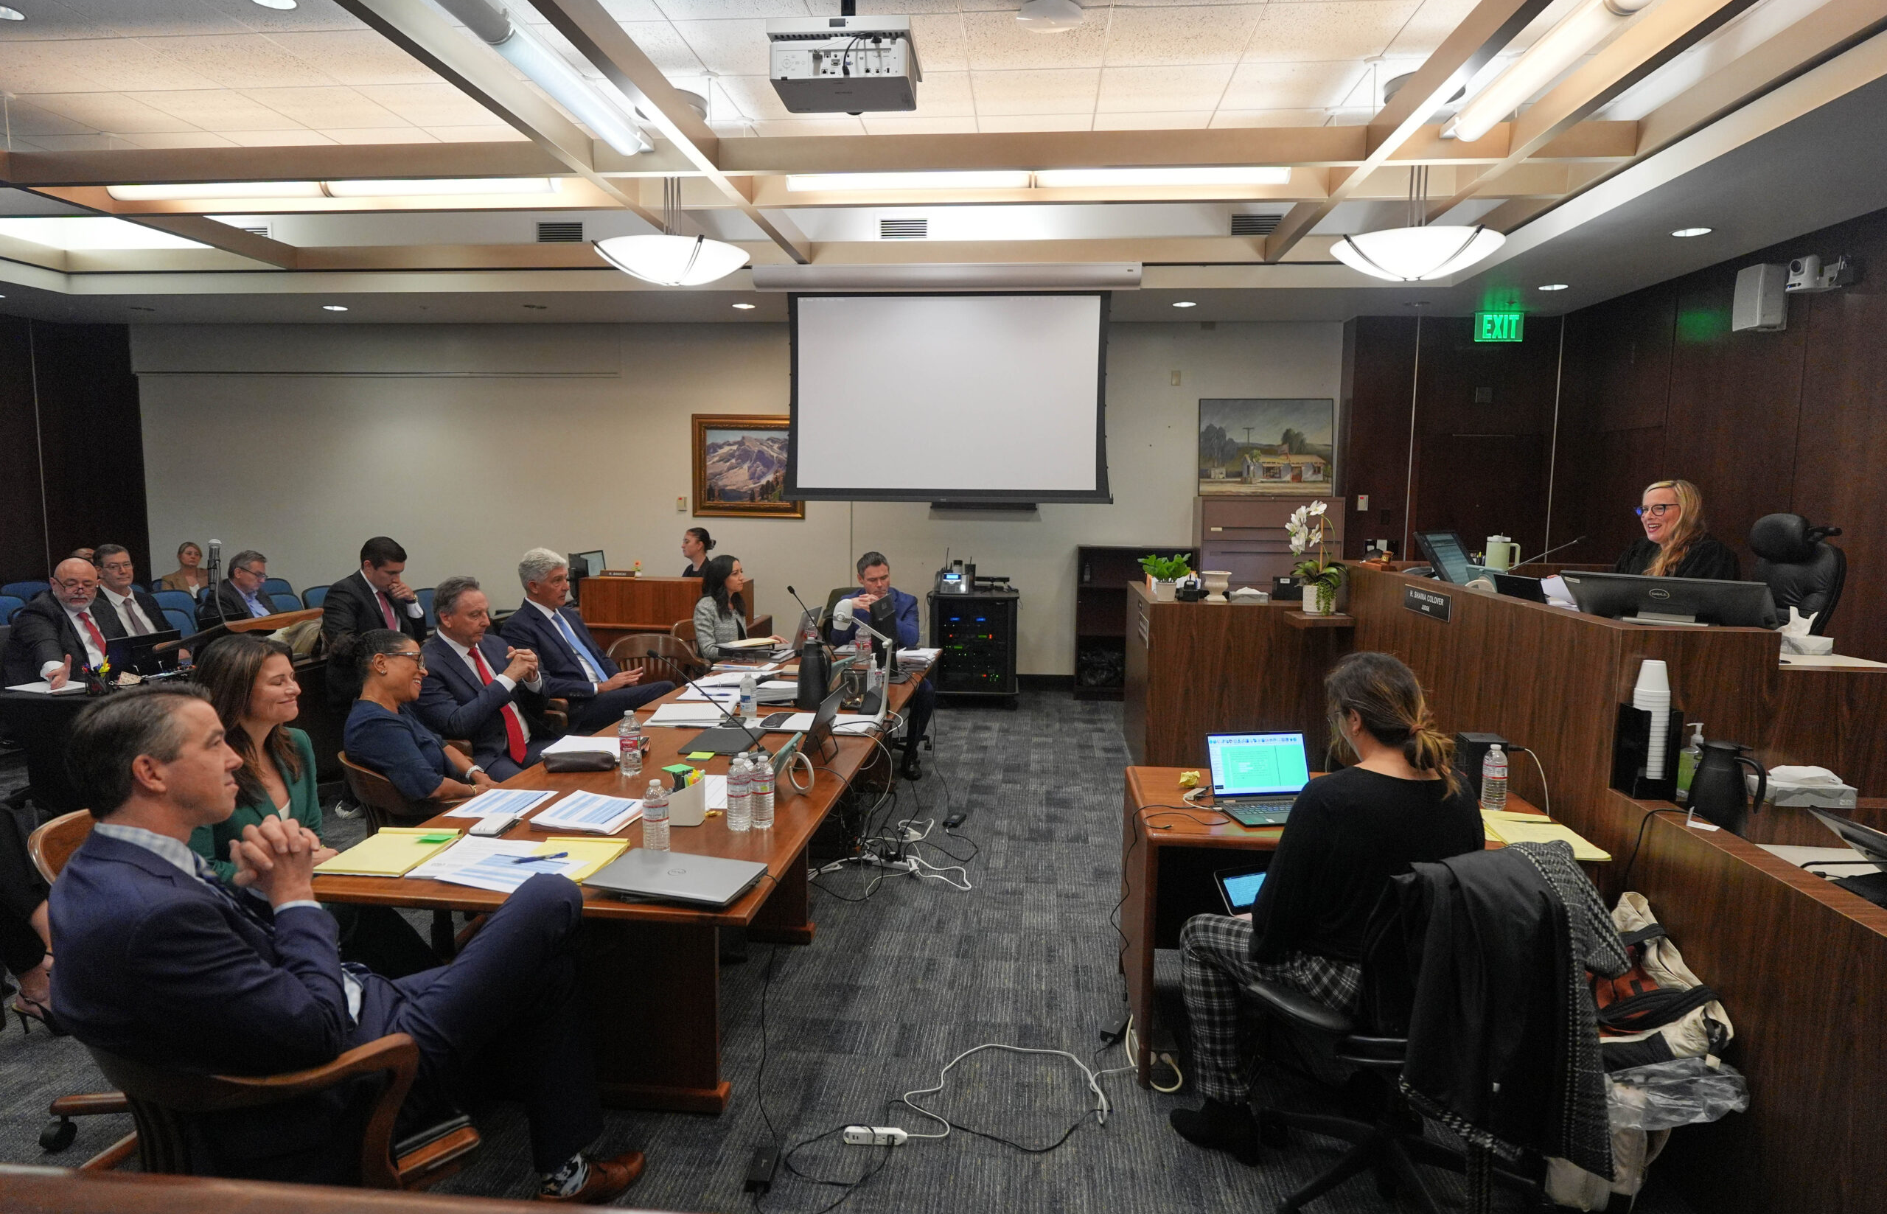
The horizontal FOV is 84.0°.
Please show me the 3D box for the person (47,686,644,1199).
[{"bbox_3d":[-1.090,0.787,2.115,1.060,1.320,0.600,-5,8,-38],"label":"person"}]

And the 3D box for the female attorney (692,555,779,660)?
[{"bbox_3d":[-1.186,0.338,6.290,0.750,1.300,0.520,1,6,3],"label":"female attorney"}]

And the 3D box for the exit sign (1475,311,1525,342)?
[{"bbox_3d":[4.234,-2.117,7.960,0.340,0.205,0.030,1,6,5],"label":"exit sign"}]

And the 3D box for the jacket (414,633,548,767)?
[{"bbox_3d":[-1.675,0.411,3.888,0.460,0.620,0.500,3,7,21],"label":"jacket"}]

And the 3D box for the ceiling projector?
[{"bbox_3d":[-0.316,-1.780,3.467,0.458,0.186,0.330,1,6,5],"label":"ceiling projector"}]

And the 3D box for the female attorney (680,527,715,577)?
[{"bbox_3d":[-2.016,0.038,8.046,0.750,1.280,0.500,1,6,2],"label":"female attorney"}]

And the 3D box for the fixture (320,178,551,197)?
[{"bbox_3d":[-2.601,-2.154,5.372,1.250,0.130,0.150,1,6,5],"label":"fixture"}]

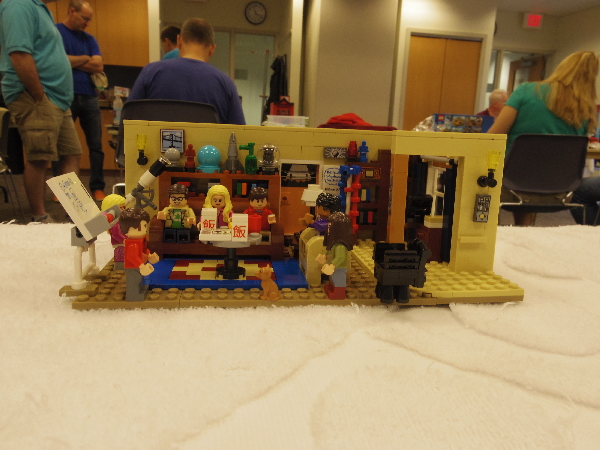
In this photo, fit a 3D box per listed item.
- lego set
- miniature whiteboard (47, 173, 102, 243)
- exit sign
[{"bbox_3d":[-0.005,-0.015,0.281,0.233,0.086,0.130,1,11,-8],"label":"lego set"},{"bbox_3d":[-0.107,-0.010,0.230,0.004,0.032,0.032,-29,14,-1],"label":"miniature whiteboard"},{"bbox_3d":[3.527,-3.098,7.100,0.320,0.210,0.060,-2,12,-20],"label":"exit sign"}]

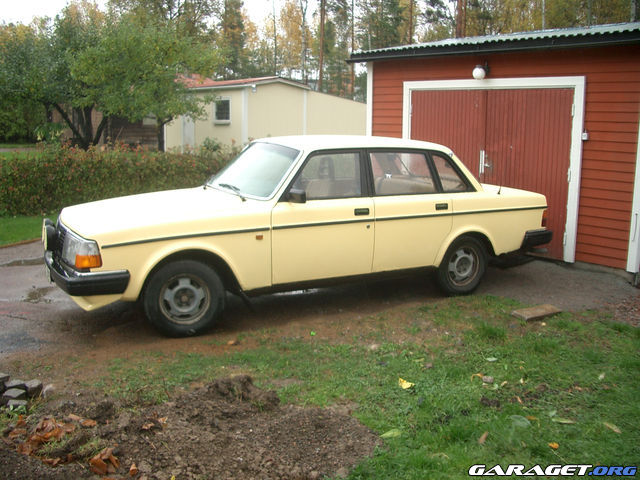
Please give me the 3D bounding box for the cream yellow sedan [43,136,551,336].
[{"bbox_3d":[-0.025,-0.210,5.980,4.790,1.440,1.710,-4,10,-29],"label":"cream yellow sedan"}]

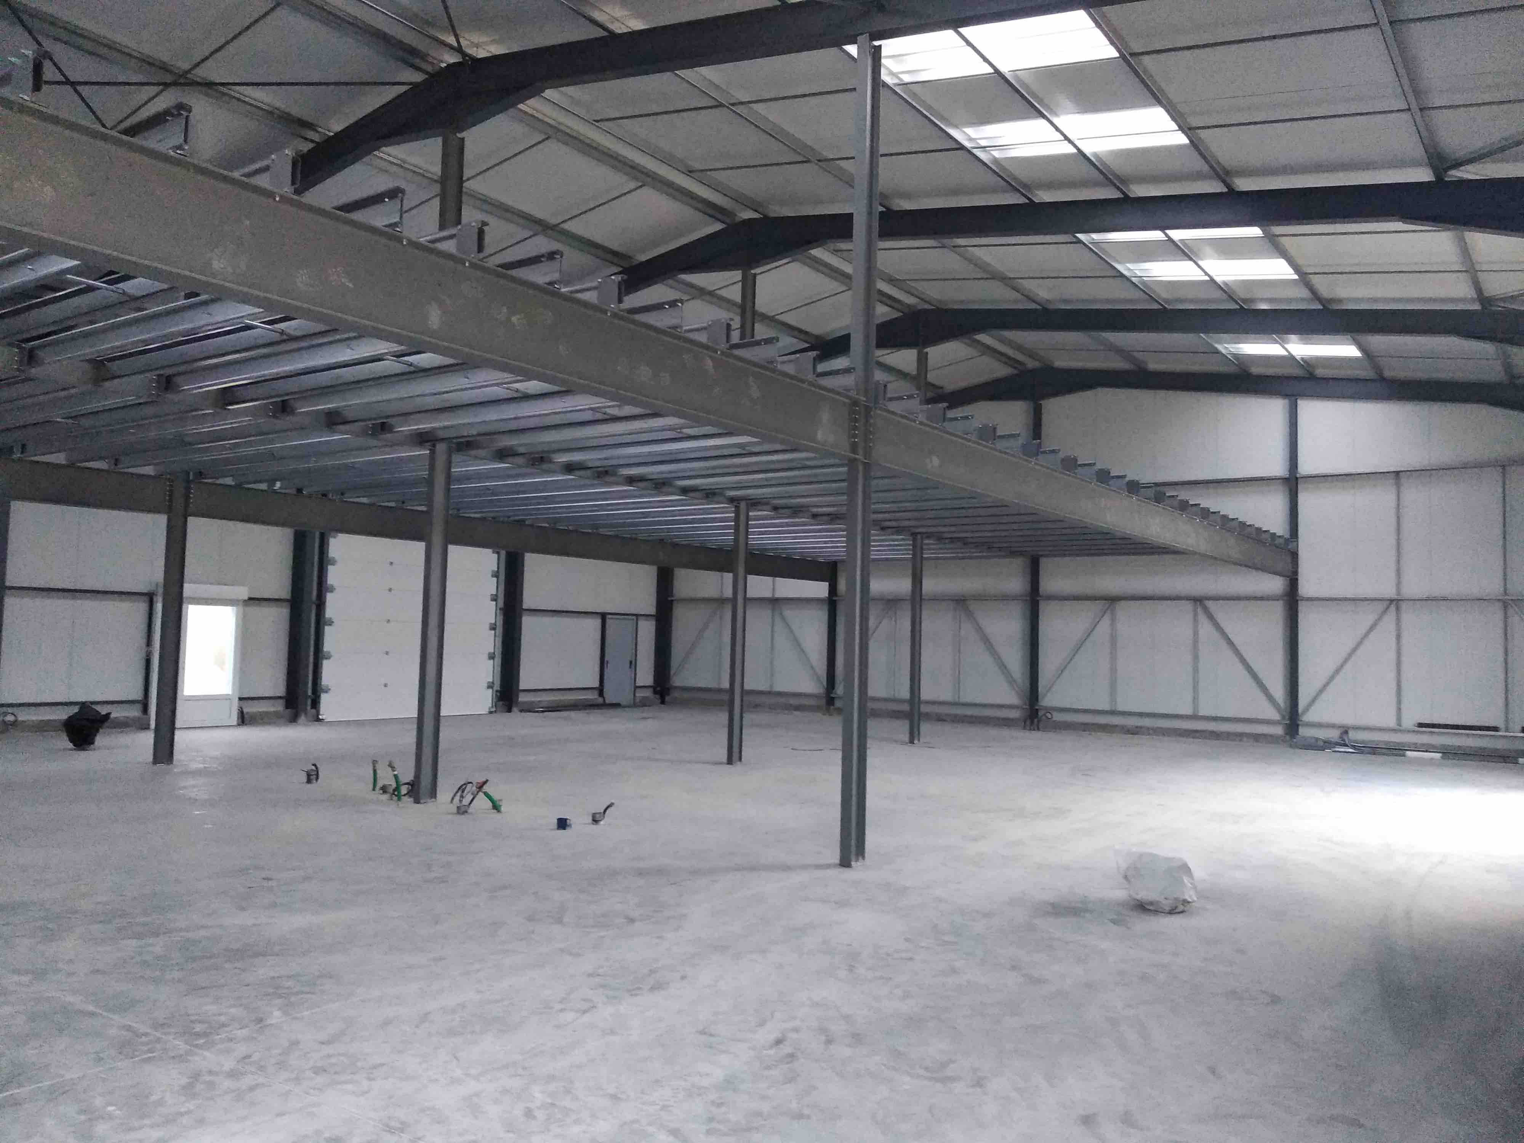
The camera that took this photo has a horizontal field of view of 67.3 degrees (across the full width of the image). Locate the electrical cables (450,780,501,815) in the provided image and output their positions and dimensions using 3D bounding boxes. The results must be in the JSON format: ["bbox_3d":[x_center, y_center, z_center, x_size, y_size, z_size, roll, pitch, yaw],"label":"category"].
[{"bbox_3d":[-2.740,2.166,10.978,0.490,0.280,0.260,2,-3,-14],"label":"electrical cables"}]

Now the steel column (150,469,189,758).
[{"bbox_3d":[-7.213,0.576,13.987,0.105,3.535,0.200,-1,-4,36],"label":"steel column"}]

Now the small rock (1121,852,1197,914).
[{"bbox_3d":[2.689,2.089,7.747,0.460,0.360,0.420,0,-3,19],"label":"small rock"}]

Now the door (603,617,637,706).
[{"bbox_3d":[-3.372,2.146,27.268,0.080,2.126,1.067,-1,-4,36],"label":"door"}]

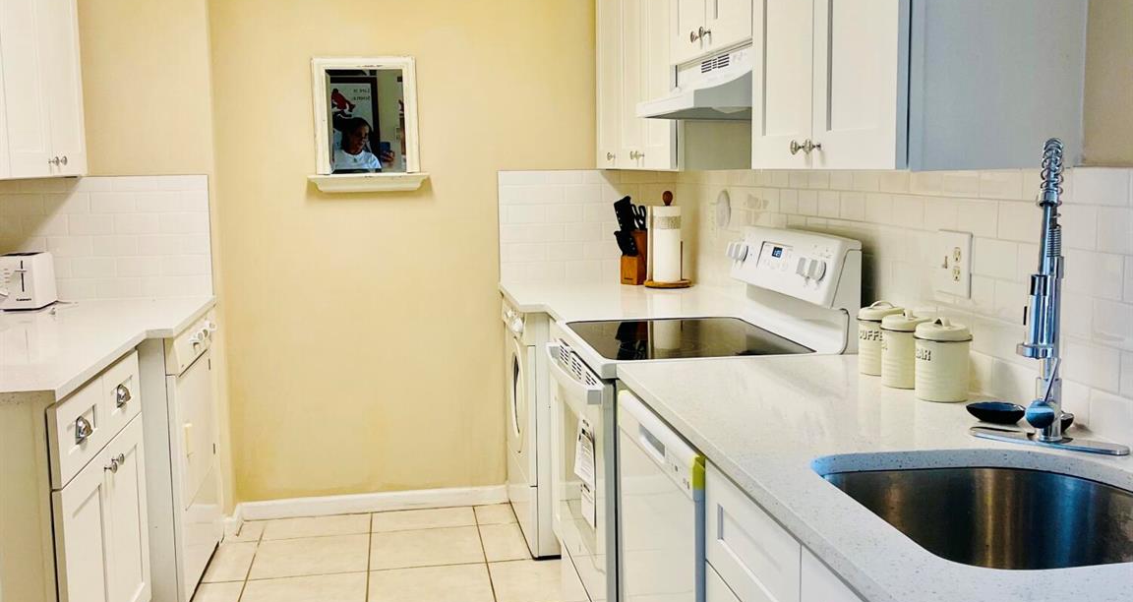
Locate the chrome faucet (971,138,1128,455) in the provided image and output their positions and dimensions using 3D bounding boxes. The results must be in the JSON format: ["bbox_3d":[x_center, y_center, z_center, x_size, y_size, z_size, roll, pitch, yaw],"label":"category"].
[{"bbox_3d":[0.785,-0.009,1.849,0.250,0.505,0.200,4,9,35],"label":"chrome faucet"}]

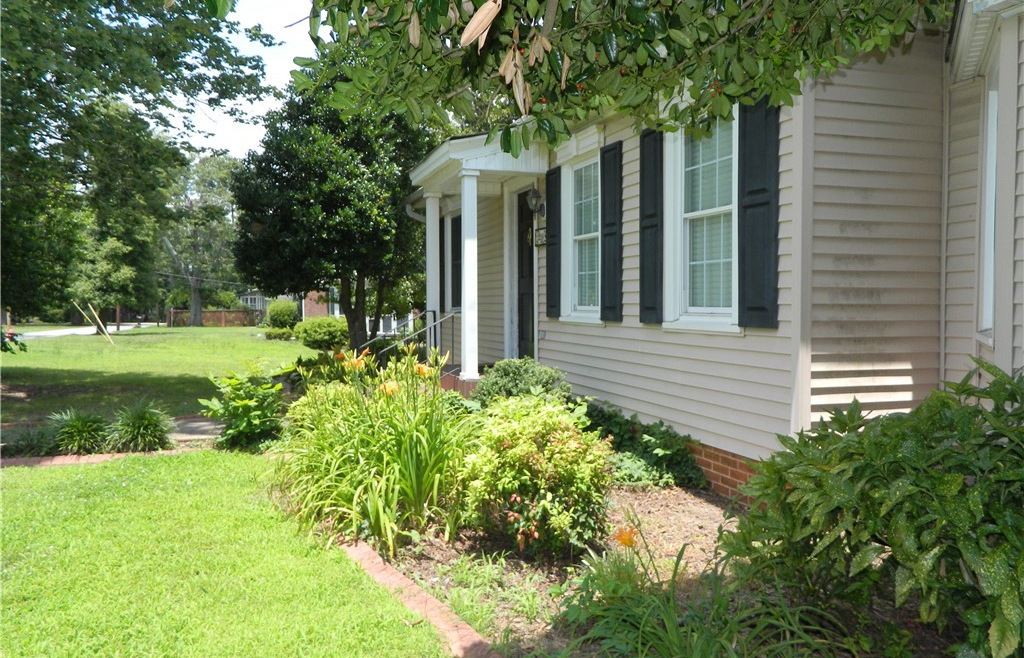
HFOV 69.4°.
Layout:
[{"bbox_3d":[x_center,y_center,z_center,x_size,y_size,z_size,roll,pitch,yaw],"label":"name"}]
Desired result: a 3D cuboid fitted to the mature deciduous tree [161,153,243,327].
[{"bbox_3d":[-21.000,-6.000,50.000,6.400,11.800,6.400,0,2,0],"label":"mature deciduous tree"}]

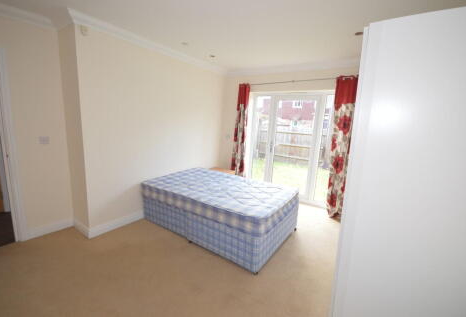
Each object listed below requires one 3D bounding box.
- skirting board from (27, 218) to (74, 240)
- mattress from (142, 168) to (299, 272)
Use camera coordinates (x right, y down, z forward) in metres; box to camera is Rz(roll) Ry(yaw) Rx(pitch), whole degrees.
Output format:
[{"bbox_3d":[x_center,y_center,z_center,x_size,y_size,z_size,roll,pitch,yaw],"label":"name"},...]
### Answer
[{"bbox_3d":[-2.276,0.888,2.492,0.020,0.125,0.450,9,12,37],"label":"skirting board"},{"bbox_3d":[-0.210,0.672,2.835,1.866,0.608,1.130,9,11,34],"label":"mattress"}]

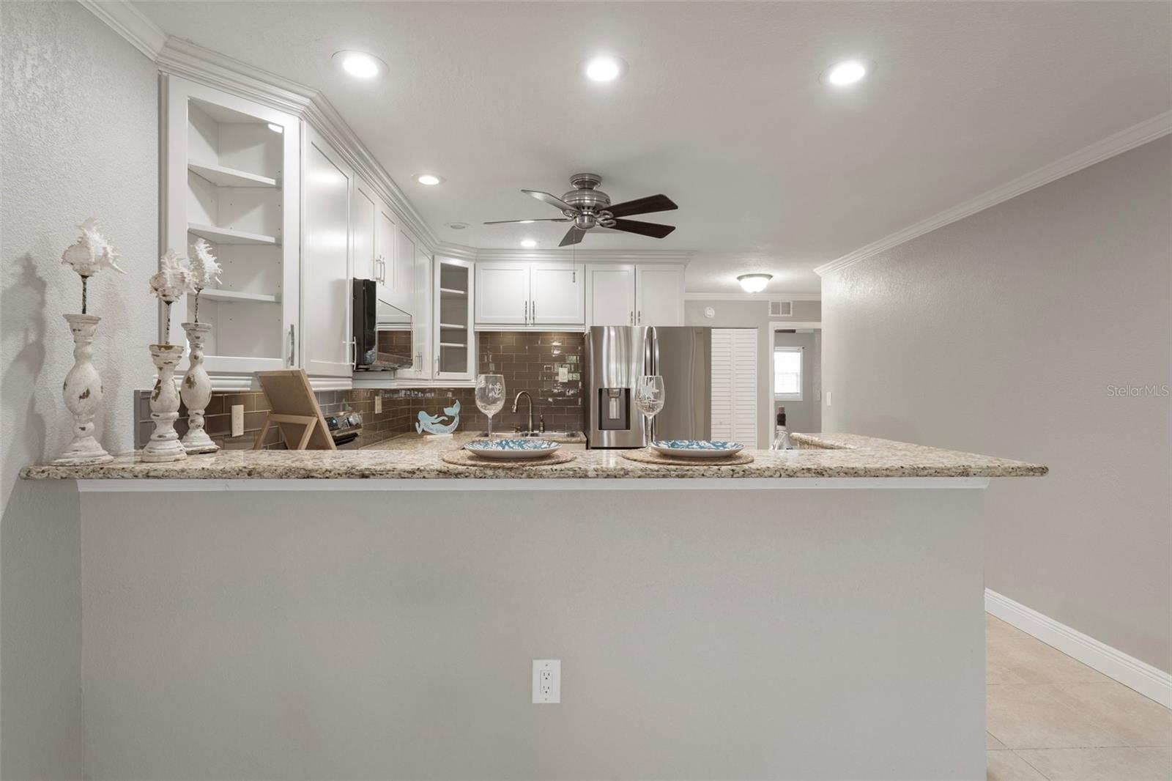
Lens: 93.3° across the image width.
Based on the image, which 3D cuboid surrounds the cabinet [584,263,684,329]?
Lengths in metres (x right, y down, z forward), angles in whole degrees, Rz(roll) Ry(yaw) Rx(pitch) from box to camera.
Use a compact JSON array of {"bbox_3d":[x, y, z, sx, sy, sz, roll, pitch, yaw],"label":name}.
[{"bbox_3d":[0.413,-0.801,4.949,0.876,0.600,0.330,0,1,-3],"label":"cabinet"}]

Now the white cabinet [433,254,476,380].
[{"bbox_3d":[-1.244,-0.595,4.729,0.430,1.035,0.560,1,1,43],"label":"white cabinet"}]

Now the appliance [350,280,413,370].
[{"bbox_3d":[-1.273,-0.317,3.065,0.435,0.435,0.750,0,1,-3],"label":"appliance"}]

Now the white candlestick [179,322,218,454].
[{"bbox_3d":[-1.174,-0.007,1.675,0.104,0.387,0.104,0,1,-3],"label":"white candlestick"}]

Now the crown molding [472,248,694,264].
[{"bbox_3d":[-0.010,-1.102,4.547,1.819,0.100,0.065,0,0,-2],"label":"crown molding"}]

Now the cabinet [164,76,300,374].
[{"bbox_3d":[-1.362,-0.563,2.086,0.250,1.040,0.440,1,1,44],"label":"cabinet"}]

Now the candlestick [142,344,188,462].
[{"bbox_3d":[-1.155,0.032,1.519,0.100,0.312,0.100,0,1,-3],"label":"candlestick"}]

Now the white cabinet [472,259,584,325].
[{"bbox_3d":[-0.466,-0.785,4.724,0.895,0.529,0.372,0,0,-2],"label":"white cabinet"}]

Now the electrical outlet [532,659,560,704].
[{"bbox_3d":[-0.113,0.837,1.585,0.079,0.124,0.009,0,0,-2],"label":"electrical outlet"}]

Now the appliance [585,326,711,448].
[{"bbox_3d":[0.470,0.412,4.510,0.913,1.780,0.794,0,0,-2],"label":"appliance"}]

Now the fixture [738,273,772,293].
[{"bbox_3d":[1.711,-1.065,5.604,0.350,0.174,0.350,0,0,-2],"label":"fixture"}]

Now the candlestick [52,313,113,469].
[{"bbox_3d":[-1.331,-0.007,1.464,0.120,0.390,0.120,0,0,-2],"label":"candlestick"}]

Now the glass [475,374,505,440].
[{"bbox_3d":[-0.282,0.068,1.638,0.090,0.226,0.090,0,1,-3],"label":"glass"}]

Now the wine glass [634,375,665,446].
[{"bbox_3d":[0.190,0.069,1.640,0.090,0.226,0.090,0,1,-3],"label":"wine glass"}]

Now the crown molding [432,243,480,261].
[{"bbox_3d":[-1.022,-1.105,4.376,0.390,0.098,0.080,0,0,-45],"label":"crown molding"}]

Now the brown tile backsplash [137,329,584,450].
[{"bbox_3d":[-0.714,-0.079,3.327,1.526,0.901,3.141,0,0,-2],"label":"brown tile backsplash"}]

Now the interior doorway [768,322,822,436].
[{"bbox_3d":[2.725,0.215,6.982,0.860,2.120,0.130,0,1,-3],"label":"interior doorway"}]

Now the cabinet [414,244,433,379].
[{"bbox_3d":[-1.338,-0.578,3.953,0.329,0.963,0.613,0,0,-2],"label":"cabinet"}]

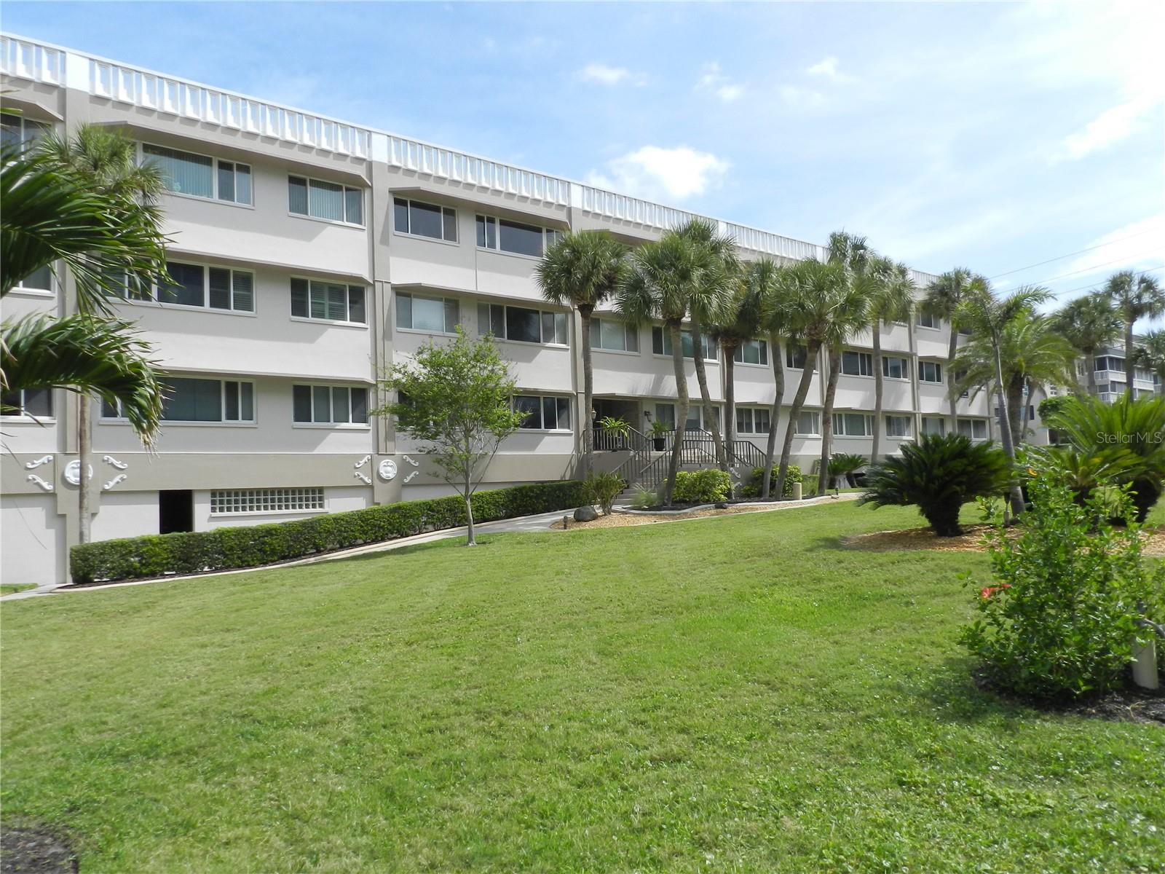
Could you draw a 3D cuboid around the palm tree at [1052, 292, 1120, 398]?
[{"bbox_3d":[24.863,-2.971,41.218,3.200,8.381,3.200,-2,-4,0],"label":"palm tree"}]

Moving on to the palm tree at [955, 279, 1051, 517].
[{"bbox_3d":[7.297,-0.671,14.600,1.690,4.138,1.605,-3,-4,27],"label":"palm tree"}]

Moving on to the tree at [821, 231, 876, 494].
[{"bbox_3d":[10.055,-2.884,31.729,2.849,9.951,2.600,-2,-4,0],"label":"tree"}]

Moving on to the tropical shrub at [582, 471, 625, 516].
[{"bbox_3d":[0.679,1.751,26.140,1.329,1.383,1.250,-2,-4,0],"label":"tropical shrub"}]

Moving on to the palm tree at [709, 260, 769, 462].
[{"bbox_3d":[6.084,-2.370,32.700,2.414,9.091,2.414,-2,-3,11],"label":"palm tree"}]

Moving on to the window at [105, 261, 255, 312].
[{"bbox_3d":[-10.739,-4.106,22.562,3.882,1.284,0.150,1,-5,-39],"label":"window"}]

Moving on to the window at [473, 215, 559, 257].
[{"bbox_3d":[-2.050,-6.847,29.377,3.885,1.152,0.150,1,-5,-39],"label":"window"}]

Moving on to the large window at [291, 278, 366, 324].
[{"bbox_3d":[-7.423,-3.988,24.728,2.298,1.175,0.150,1,-5,-39],"label":"large window"}]

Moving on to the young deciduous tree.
[{"bbox_3d":[-3.040,-0.027,19.751,3.350,5.050,3.300,-2,-4,0],"label":"young deciduous tree"}]

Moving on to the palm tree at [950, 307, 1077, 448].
[{"bbox_3d":[16.171,-1.635,31.132,4.600,6.174,4.600,-2,-4,0],"label":"palm tree"}]

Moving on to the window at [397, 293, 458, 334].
[{"bbox_3d":[-4.969,-3.998,27.266,2.325,1.269,0.150,1,-5,-39],"label":"window"}]

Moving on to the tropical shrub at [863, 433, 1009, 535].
[{"bbox_3d":[5.240,0.710,12.500,2.272,1.514,2.158,-3,-4,23],"label":"tropical shrub"}]

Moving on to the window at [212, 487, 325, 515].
[{"bbox_3d":[-8.802,1.807,23.713,3.158,0.660,0.130,1,-4,-39],"label":"window"}]

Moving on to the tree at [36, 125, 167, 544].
[{"bbox_3d":[-11.309,-2.003,19.800,3.063,10.710,2.910,0,-4,-30],"label":"tree"}]

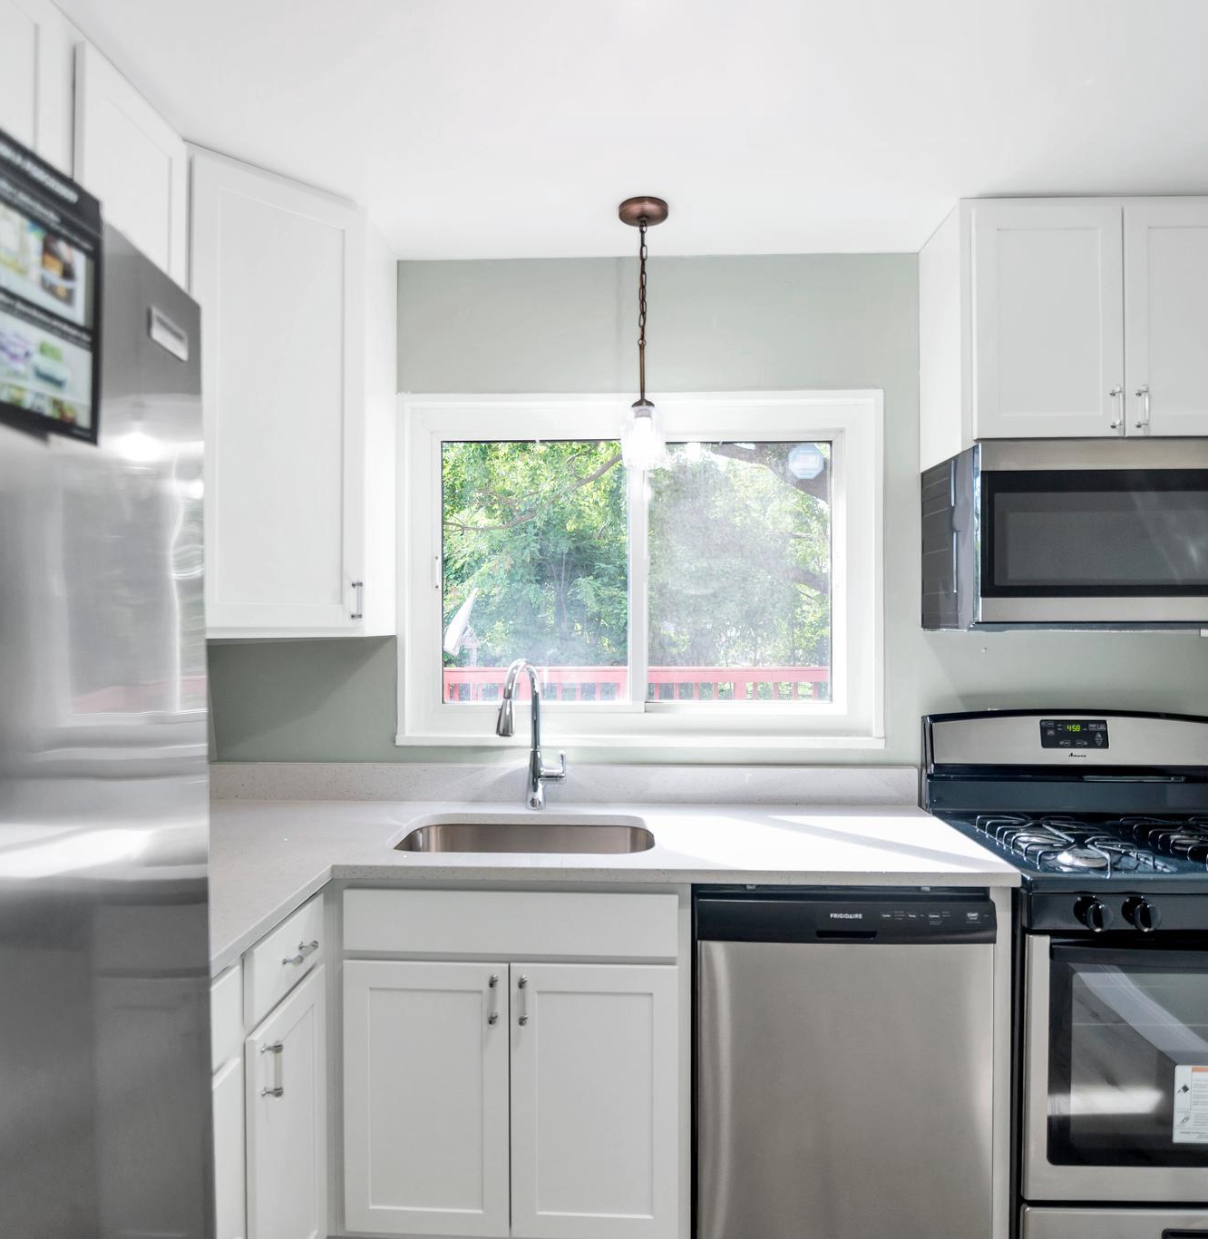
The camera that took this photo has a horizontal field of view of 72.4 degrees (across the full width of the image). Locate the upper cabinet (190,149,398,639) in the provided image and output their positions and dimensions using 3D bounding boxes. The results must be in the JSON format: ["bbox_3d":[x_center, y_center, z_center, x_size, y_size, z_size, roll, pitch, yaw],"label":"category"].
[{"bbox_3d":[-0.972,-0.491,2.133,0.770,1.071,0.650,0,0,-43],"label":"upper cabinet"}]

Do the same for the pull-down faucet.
[{"bbox_3d":[-0.195,0.310,2.167,0.110,0.413,0.262,0,0,18],"label":"pull-down faucet"}]

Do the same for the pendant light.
[{"bbox_3d":[0.100,-0.697,2.068,0.125,0.658,0.125,0,0,2],"label":"pendant light"}]

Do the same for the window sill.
[{"bbox_3d":[0.097,0.344,2.355,1.364,0.030,0.105,0,0,2],"label":"window sill"}]

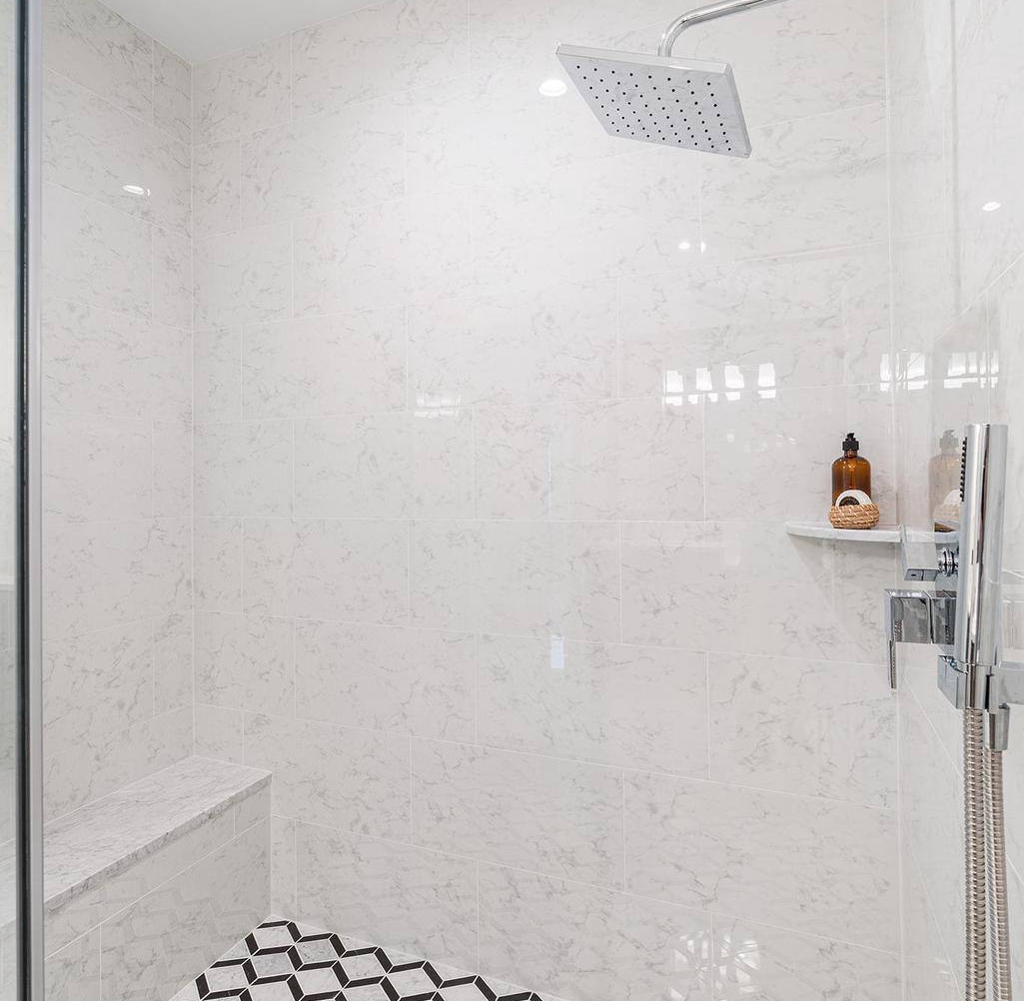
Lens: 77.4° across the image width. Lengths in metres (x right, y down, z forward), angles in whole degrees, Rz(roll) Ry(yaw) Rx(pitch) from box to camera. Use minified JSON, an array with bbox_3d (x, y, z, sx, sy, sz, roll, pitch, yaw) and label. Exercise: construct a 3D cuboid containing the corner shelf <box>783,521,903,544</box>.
[{"bbox_3d":[0.671,0.065,1.305,0.230,0.020,0.235,-1,0,21],"label":"corner shelf"}]

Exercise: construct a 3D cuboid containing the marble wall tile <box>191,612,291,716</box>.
[{"bbox_3d":[-0.856,0.524,2.051,0.404,0.306,0.010,0,0,21],"label":"marble wall tile"}]

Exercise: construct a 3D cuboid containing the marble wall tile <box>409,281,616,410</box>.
[{"bbox_3d":[-0.012,-0.406,1.720,0.608,0.303,0.010,0,0,21],"label":"marble wall tile"}]

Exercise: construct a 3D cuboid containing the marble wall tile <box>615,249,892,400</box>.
[{"bbox_3d":[0.547,-0.409,1.491,0.589,0.304,0.010,-1,0,22],"label":"marble wall tile"}]

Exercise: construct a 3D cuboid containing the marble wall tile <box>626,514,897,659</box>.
[{"bbox_3d":[0.555,0.205,1.498,0.597,0.306,0.010,0,0,21],"label":"marble wall tile"}]

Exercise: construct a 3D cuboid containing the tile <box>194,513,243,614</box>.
[{"bbox_3d":[-0.954,0.216,2.090,0.199,0.306,0.010,0,0,21],"label":"tile"}]

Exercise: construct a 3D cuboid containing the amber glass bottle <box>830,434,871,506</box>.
[{"bbox_3d":[0.709,-0.043,1.335,0.081,0.192,0.081,-1,0,21],"label":"amber glass bottle"}]

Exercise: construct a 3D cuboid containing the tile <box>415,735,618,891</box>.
[{"bbox_3d":[-0.003,0.818,1.698,0.603,0.303,0.010,-1,0,21],"label":"tile"}]

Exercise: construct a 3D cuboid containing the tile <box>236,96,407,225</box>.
[{"bbox_3d":[-0.581,-1.008,1.938,0.605,0.304,0.010,-1,0,22],"label":"tile"}]

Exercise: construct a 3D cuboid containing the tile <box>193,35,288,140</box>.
[{"bbox_3d":[-0.868,-1.306,2.057,0.404,0.273,0.010,0,0,21],"label":"tile"}]

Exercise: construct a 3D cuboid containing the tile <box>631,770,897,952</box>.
[{"bbox_3d":[0.553,0.812,1.480,0.588,0.303,0.010,-1,0,21],"label":"tile"}]

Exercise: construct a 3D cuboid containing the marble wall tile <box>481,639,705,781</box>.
[{"bbox_3d":[0.185,0.516,1.643,0.608,0.306,0.010,0,0,21],"label":"marble wall tile"}]

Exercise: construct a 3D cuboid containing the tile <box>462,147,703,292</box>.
[{"bbox_3d":[0.177,-0.709,1.635,0.603,0.303,0.010,-1,0,21],"label":"tile"}]

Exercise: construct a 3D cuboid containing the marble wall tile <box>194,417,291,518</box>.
[{"bbox_3d":[-0.858,-0.087,2.043,0.409,0.304,0.010,-1,0,22],"label":"marble wall tile"}]

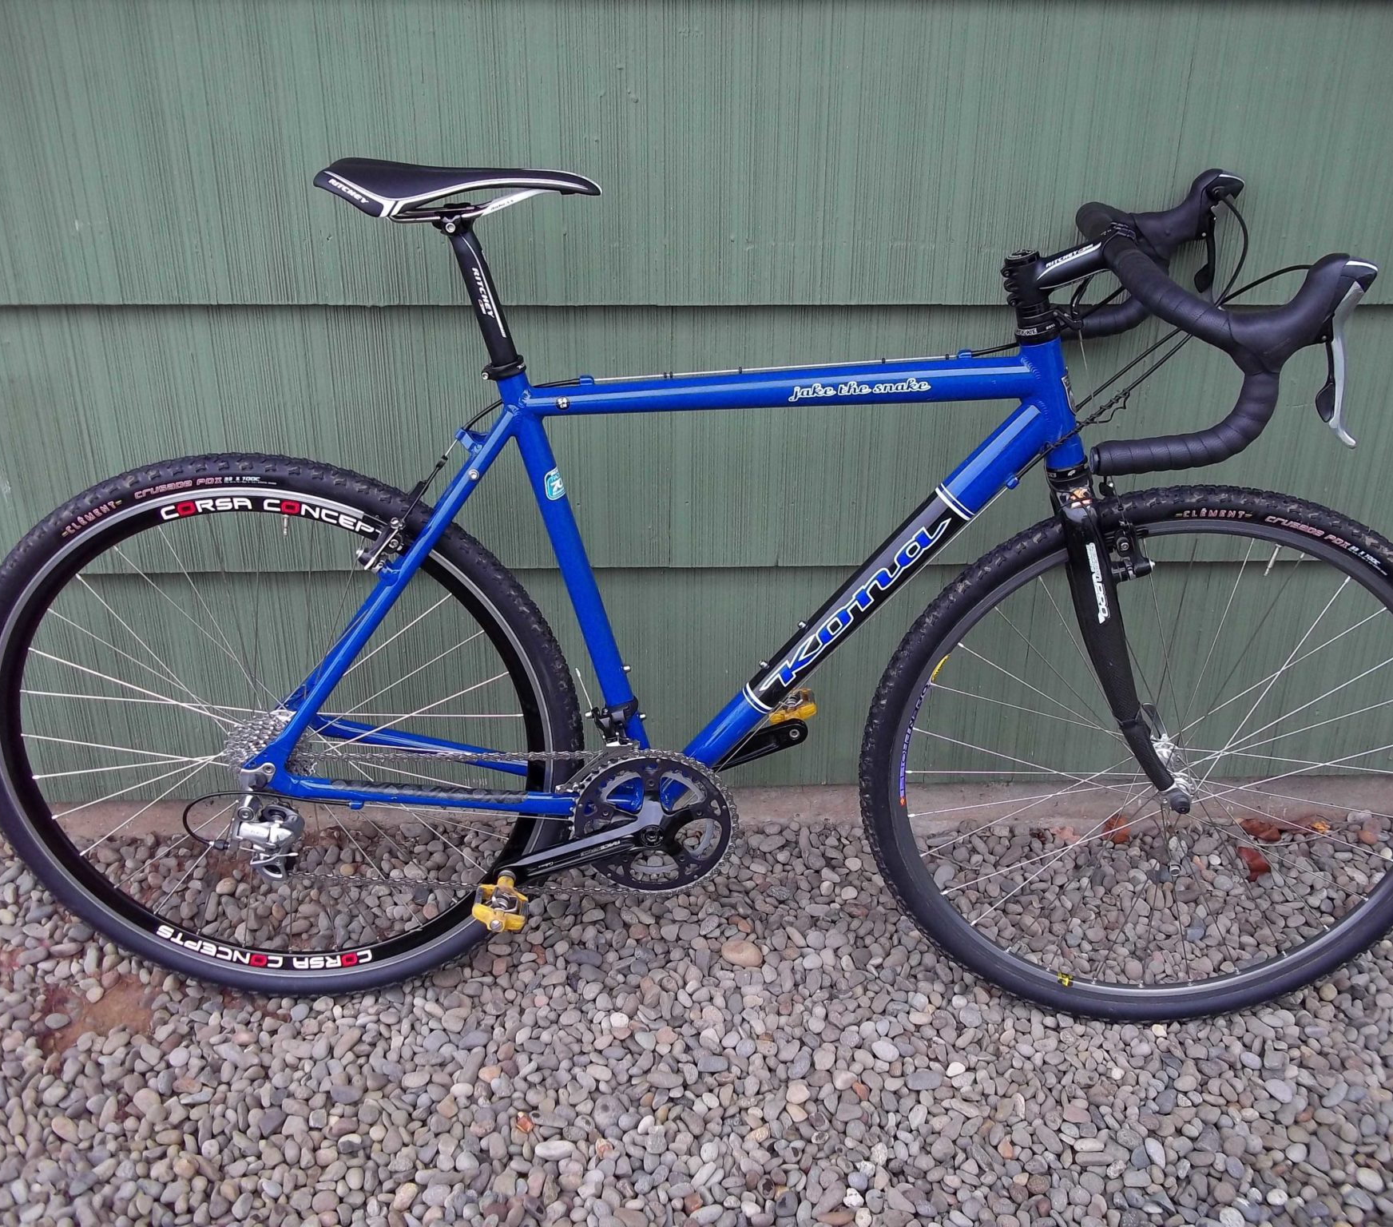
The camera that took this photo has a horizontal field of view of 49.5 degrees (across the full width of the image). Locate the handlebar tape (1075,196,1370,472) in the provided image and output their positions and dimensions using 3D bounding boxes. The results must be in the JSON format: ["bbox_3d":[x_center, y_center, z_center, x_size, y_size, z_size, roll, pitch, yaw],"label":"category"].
[{"bbox_3d":[0.472,-0.306,1.503,0.225,0.198,0.455,3,25,2],"label":"handlebar tape"}]

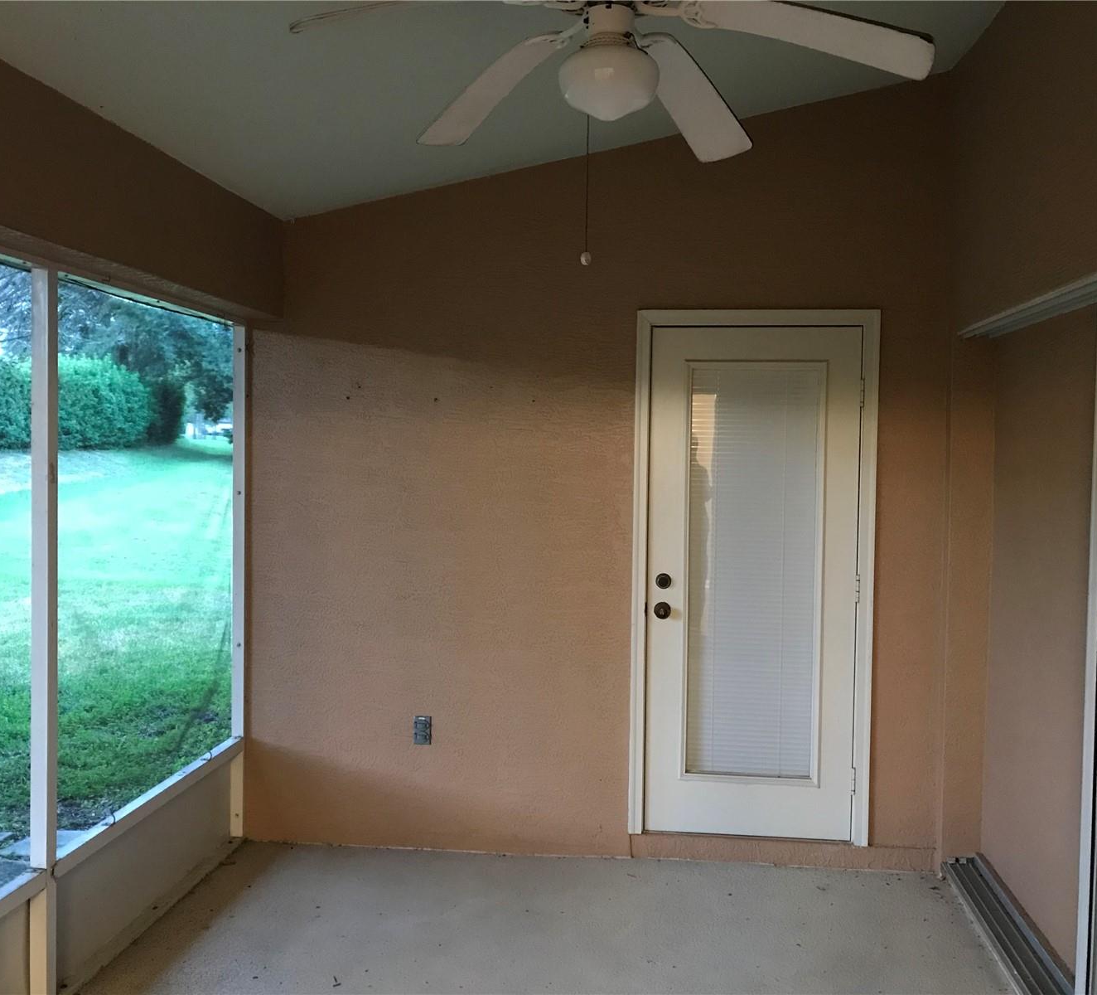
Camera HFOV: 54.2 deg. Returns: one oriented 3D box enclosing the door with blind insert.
[{"bbox_3d":[0.803,0.338,4.245,0.815,2.012,0.050,1,1,6],"label":"door with blind insert"}]

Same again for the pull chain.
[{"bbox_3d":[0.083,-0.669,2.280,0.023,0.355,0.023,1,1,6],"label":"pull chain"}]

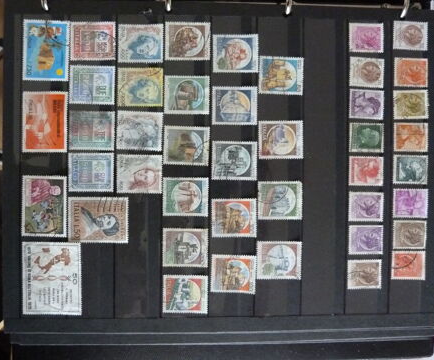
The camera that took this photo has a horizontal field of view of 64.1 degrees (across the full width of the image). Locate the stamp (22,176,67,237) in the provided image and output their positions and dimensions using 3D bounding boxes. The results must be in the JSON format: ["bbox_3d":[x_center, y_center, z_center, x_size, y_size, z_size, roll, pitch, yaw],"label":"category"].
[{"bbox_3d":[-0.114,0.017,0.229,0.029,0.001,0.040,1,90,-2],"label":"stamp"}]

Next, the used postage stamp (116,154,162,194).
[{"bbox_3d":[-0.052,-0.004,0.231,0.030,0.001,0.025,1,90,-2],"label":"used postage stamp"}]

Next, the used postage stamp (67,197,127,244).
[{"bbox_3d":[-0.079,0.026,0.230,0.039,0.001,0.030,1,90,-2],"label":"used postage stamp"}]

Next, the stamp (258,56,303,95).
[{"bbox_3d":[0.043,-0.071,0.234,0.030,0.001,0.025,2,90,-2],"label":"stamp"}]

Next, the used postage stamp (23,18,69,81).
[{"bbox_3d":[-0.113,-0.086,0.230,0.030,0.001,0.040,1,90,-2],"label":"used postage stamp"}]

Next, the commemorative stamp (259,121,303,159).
[{"bbox_3d":[0.043,-0.027,0.234,0.030,0.001,0.025,0,90,-2],"label":"commemorative stamp"}]

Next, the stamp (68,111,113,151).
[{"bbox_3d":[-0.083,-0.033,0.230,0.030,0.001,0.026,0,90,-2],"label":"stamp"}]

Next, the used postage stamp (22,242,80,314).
[{"bbox_3d":[-0.109,0.065,0.230,0.039,0.001,0.048,1,90,-2],"label":"used postage stamp"}]

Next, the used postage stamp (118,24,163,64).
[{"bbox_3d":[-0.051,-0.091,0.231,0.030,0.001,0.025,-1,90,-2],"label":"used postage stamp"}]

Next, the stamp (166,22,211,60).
[{"bbox_3d":[-0.020,-0.093,0.232,0.030,0.001,0.025,0,90,-2],"label":"stamp"}]

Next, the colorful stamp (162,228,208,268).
[{"bbox_3d":[-0.021,0.045,0.232,0.030,0.001,0.025,0,90,-2],"label":"colorful stamp"}]

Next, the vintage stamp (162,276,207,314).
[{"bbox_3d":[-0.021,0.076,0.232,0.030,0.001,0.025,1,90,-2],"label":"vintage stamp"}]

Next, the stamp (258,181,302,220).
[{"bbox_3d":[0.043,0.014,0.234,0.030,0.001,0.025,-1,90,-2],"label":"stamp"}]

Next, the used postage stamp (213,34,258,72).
[{"bbox_3d":[0.013,-0.085,0.233,0.030,0.001,0.025,-1,90,-2],"label":"used postage stamp"}]

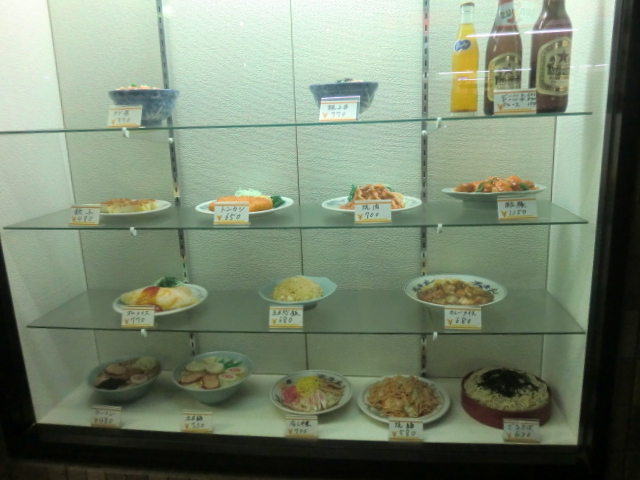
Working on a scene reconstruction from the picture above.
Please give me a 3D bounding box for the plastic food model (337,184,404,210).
[{"bbox_3d":[0.114,-0.090,1.046,0.144,0.057,0.129,0,13,7],"label":"plastic food model"}]

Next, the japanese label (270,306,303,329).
[{"bbox_3d":[-0.070,0.165,1.017,0.072,0.045,0.010,0,-1,7],"label":"japanese label"}]

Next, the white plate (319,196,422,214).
[{"bbox_3d":[0.117,-0.073,1.073,0.222,0.026,0.222,0,13,7],"label":"white plate"}]

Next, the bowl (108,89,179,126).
[{"bbox_3d":[-0.388,-0.293,1.066,0.150,0.078,0.150,-2,13,0],"label":"bowl"}]

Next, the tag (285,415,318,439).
[{"bbox_3d":[-0.039,0.407,1.044,0.071,0.045,0.010,-1,-13,5],"label":"tag"}]

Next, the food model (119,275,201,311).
[{"bbox_3d":[-0.384,0.129,1.153,0.183,0.062,0.144,0,13,7],"label":"food model"}]

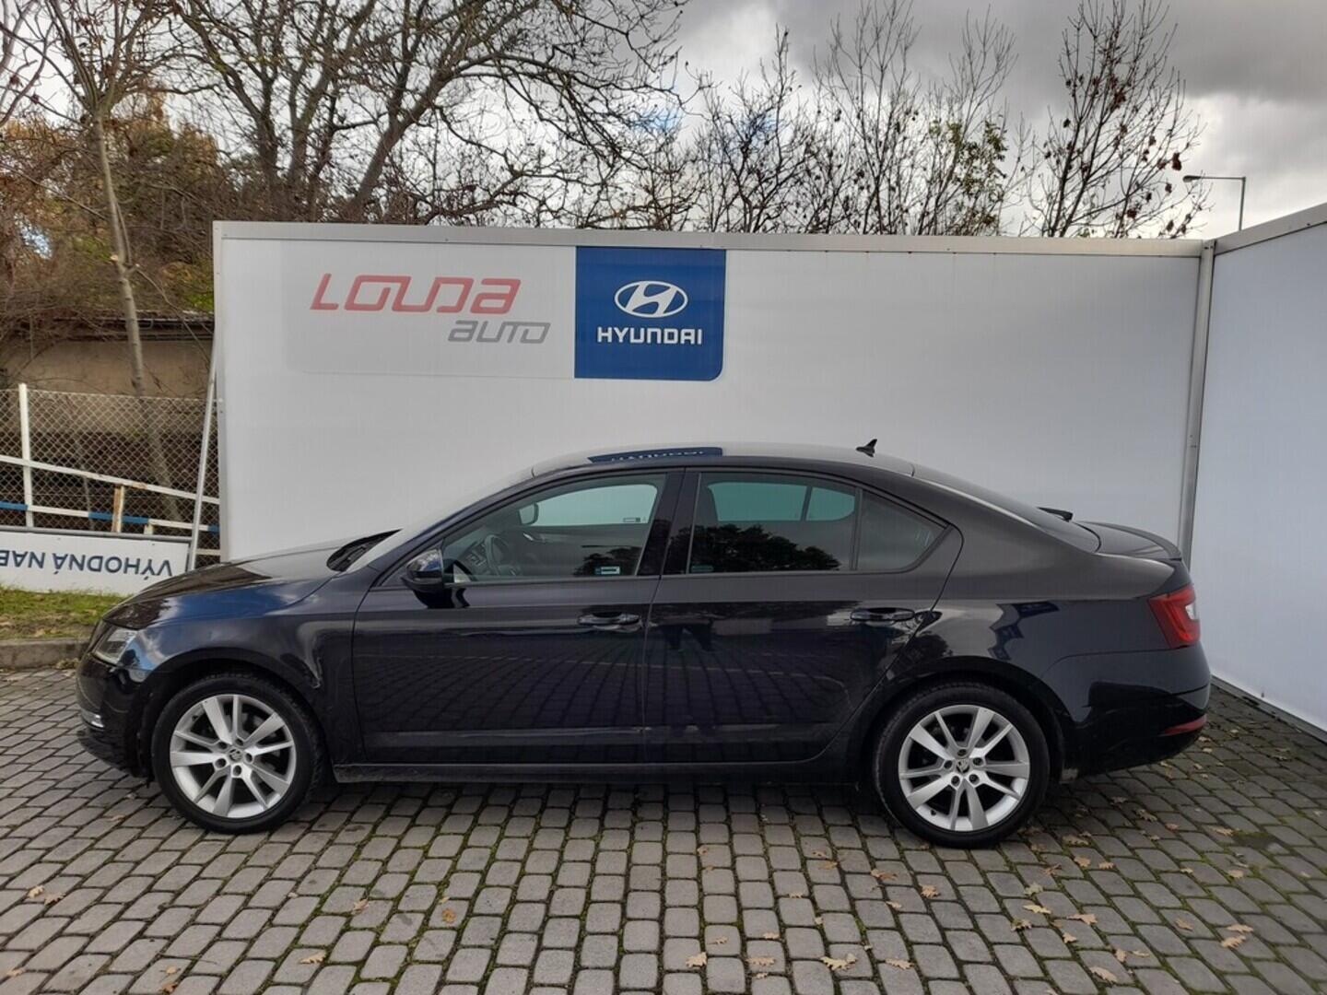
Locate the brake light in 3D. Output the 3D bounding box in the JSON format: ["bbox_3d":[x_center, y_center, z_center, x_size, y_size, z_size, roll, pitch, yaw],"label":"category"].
[{"bbox_3d":[1.968,0.444,3.674,0.280,0.250,0.290,1,6,0],"label":"brake light"}]

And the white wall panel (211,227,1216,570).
[{"bbox_3d":[0.263,-0.304,6.086,6.120,2.690,0.100,1,6,0],"label":"white wall panel"}]

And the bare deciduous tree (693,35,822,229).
[{"bbox_3d":[1.165,-2.656,11.853,1.800,6.299,1.800,1,6,0],"label":"bare deciduous tree"}]

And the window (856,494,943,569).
[{"bbox_3d":[0.884,0.131,3.597,0.320,0.310,0.055,1,-17,0],"label":"window"}]

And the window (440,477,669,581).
[{"bbox_3d":[-0.396,0.103,3.607,0.810,0.430,0.070,1,-17,0],"label":"window"}]

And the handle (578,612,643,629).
[{"bbox_3d":[-0.194,0.439,3.459,0.230,0.058,0.055,1,6,0],"label":"handle"}]

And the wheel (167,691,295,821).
[{"bbox_3d":[-1.577,0.942,3.601,0.476,0.476,0.190,1,6,0],"label":"wheel"}]

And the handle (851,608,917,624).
[{"bbox_3d":[0.793,0.422,3.459,0.235,0.057,0.055,1,6,0],"label":"handle"}]

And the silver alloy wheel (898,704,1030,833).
[{"bbox_3d":[1.108,0.993,3.610,0.476,0.476,0.190,1,6,0],"label":"silver alloy wheel"}]

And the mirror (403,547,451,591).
[{"bbox_3d":[-0.848,0.248,3.420,0.150,0.155,0.230,1,6,0],"label":"mirror"}]

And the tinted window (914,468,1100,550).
[{"bbox_3d":[1.429,-0.004,4.308,0.830,0.130,1.170,21,5,-2],"label":"tinted window"}]

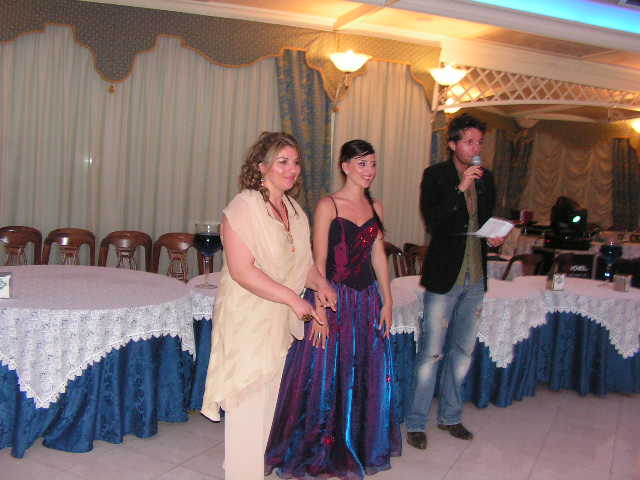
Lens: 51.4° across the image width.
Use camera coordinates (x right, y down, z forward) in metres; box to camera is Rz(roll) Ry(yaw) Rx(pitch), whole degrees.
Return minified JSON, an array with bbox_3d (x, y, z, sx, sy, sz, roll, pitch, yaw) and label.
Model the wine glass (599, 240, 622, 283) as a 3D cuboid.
[{"bbox_3d":[2.693,0.213,6.171,0.190,0.395,0.190,4,5,0],"label":"wine glass"}]

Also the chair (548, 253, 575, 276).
[{"bbox_3d":[2.591,0.602,6.963,0.470,0.880,0.500,6,5,15],"label":"chair"}]

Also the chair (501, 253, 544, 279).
[{"bbox_3d":[1.958,0.593,6.497,0.470,0.880,0.500,6,5,20],"label":"chair"}]

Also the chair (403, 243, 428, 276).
[{"bbox_3d":[1.018,0.496,6.760,0.470,0.880,0.500,0,7,-45],"label":"chair"}]

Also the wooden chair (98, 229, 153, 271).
[{"bbox_3d":[-1.656,0.384,5.648,0.470,0.880,0.500,3,5,-19],"label":"wooden chair"}]

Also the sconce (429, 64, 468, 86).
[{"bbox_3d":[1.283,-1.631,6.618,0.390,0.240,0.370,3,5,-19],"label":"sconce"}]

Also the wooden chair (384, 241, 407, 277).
[{"bbox_3d":[0.779,0.489,6.634,0.470,0.880,0.500,0,7,-45],"label":"wooden chair"}]

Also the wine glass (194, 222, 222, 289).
[{"bbox_3d":[-0.720,0.105,4.326,0.185,0.400,0.185,4,5,0],"label":"wine glass"}]

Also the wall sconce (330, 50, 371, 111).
[{"bbox_3d":[0.261,-1.514,6.318,0.390,0.560,0.420,3,5,-19],"label":"wall sconce"}]

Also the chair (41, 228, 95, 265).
[{"bbox_3d":[-2.092,0.362,5.510,0.470,0.880,0.500,3,5,-19],"label":"chair"}]

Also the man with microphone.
[{"bbox_3d":[0.784,0.251,3.825,0.530,1.840,0.460,1,6,-38],"label":"man with microphone"}]

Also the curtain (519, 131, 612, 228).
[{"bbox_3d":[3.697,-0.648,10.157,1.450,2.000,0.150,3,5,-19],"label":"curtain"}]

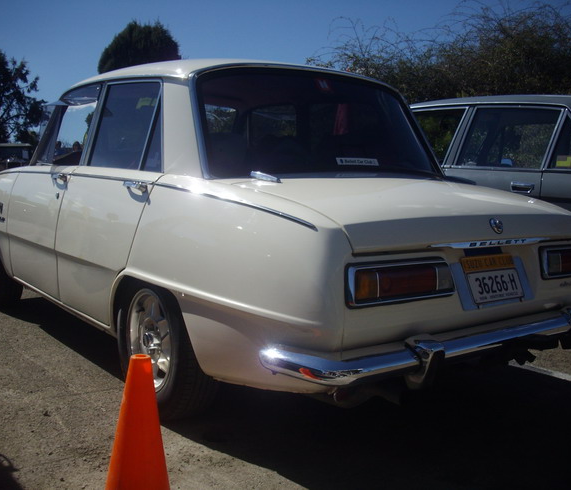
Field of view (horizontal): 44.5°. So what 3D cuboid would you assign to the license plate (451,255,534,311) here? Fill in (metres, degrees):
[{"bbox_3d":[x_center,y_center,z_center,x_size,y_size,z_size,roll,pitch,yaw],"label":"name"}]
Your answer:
[{"bbox_3d":[0.639,0.108,2.129,0.335,0.142,0.025,-4,-16,-36],"label":"license plate"}]

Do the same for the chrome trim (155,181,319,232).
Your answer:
[{"bbox_3d":[-0.187,-0.137,2.068,0.040,0.045,0.812,-5,15,-40],"label":"chrome trim"}]

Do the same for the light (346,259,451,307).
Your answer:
[{"bbox_3d":[0.312,0.098,1.893,0.370,0.110,0.050,-4,-5,-33],"label":"light"}]

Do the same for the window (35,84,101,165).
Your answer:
[{"bbox_3d":[-1.029,-0.551,3.313,0.050,0.355,0.640,16,-4,-36],"label":"window"}]

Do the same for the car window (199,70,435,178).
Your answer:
[{"bbox_3d":[0.176,-0.471,2.716,1.140,0.435,0.120,-4,-22,-36],"label":"car window"}]

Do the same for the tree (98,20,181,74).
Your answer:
[{"bbox_3d":[-7.320,-7.094,35.000,4.500,8.000,4.500,-1,6,-12],"label":"tree"}]

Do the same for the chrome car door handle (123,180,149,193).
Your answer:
[{"bbox_3d":[-0.511,-0.200,2.391,0.038,0.036,0.135,-4,8,-35],"label":"chrome car door handle"}]

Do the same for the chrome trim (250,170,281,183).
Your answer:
[{"bbox_3d":[-0.065,-0.222,2.320,0.030,0.025,0.175,-4,16,-36],"label":"chrome trim"}]

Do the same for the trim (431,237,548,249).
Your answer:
[{"bbox_3d":[0.639,-0.009,2.119,0.550,0.026,0.030,-4,8,-36],"label":"trim"}]

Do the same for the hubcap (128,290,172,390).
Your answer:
[{"bbox_3d":[-0.477,0.346,2.521,0.070,0.373,0.373,-4,8,-36],"label":"hubcap"}]

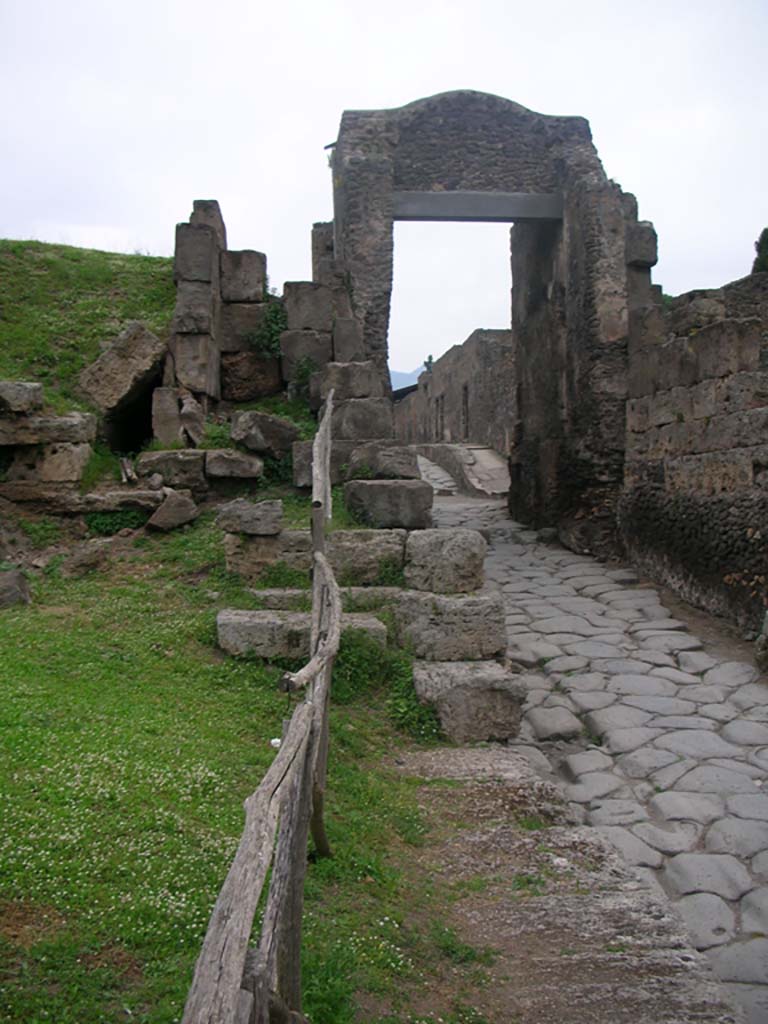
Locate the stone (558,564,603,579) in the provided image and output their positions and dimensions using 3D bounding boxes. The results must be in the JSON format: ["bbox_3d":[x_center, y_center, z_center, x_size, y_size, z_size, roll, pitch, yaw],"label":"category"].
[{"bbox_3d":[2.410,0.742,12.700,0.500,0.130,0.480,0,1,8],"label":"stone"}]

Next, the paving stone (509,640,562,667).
[{"bbox_3d":[1.553,1.538,10.914,0.534,0.150,0.727,-2,9,-12],"label":"paving stone"}]

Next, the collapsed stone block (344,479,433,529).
[{"bbox_3d":[0.031,-0.086,11.774,0.969,0.517,0.750,0,1,-3],"label":"collapsed stone block"}]

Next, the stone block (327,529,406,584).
[{"bbox_3d":[-0.195,0.444,10.200,0.780,0.460,0.800,0,1,-3],"label":"stone block"}]

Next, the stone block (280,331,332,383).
[{"bbox_3d":[-0.981,-1.967,13.100,0.630,0.620,0.600,0,1,-6],"label":"stone block"}]

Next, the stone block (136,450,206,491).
[{"bbox_3d":[-2.541,-0.497,12.625,0.830,0.470,0.650,0,1,-3],"label":"stone block"}]

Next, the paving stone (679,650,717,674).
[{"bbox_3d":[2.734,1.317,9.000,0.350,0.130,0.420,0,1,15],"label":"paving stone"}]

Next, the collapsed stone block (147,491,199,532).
[{"bbox_3d":[-2.247,-0.005,11.000,0.520,0.400,0.400,0,1,-20],"label":"collapsed stone block"}]

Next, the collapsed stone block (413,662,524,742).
[{"bbox_3d":[0.591,1.363,7.424,0.680,0.430,0.850,0,1,-3],"label":"collapsed stone block"}]

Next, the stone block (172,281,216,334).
[{"bbox_3d":[-2.831,-3.008,15.600,0.570,0.780,0.800,0,1,-3],"label":"stone block"}]

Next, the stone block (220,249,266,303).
[{"bbox_3d":[-1.942,-3.237,14.500,0.631,0.686,0.600,0,1,-3],"label":"stone block"}]

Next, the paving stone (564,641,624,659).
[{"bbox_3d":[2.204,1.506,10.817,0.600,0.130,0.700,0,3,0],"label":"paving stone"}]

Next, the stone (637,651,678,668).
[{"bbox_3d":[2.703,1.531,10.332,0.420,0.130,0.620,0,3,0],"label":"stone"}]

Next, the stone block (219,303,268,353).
[{"bbox_3d":[-1.846,-2.395,13.700,0.621,0.647,0.600,0,1,-3],"label":"stone block"}]

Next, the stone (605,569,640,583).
[{"bbox_3d":[2.994,0.875,13.010,0.452,0.170,0.500,0,7,-3],"label":"stone"}]

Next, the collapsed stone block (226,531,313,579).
[{"bbox_3d":[-1.068,0.387,9.700,0.790,0.454,0.600,0,1,-3],"label":"collapsed stone block"}]

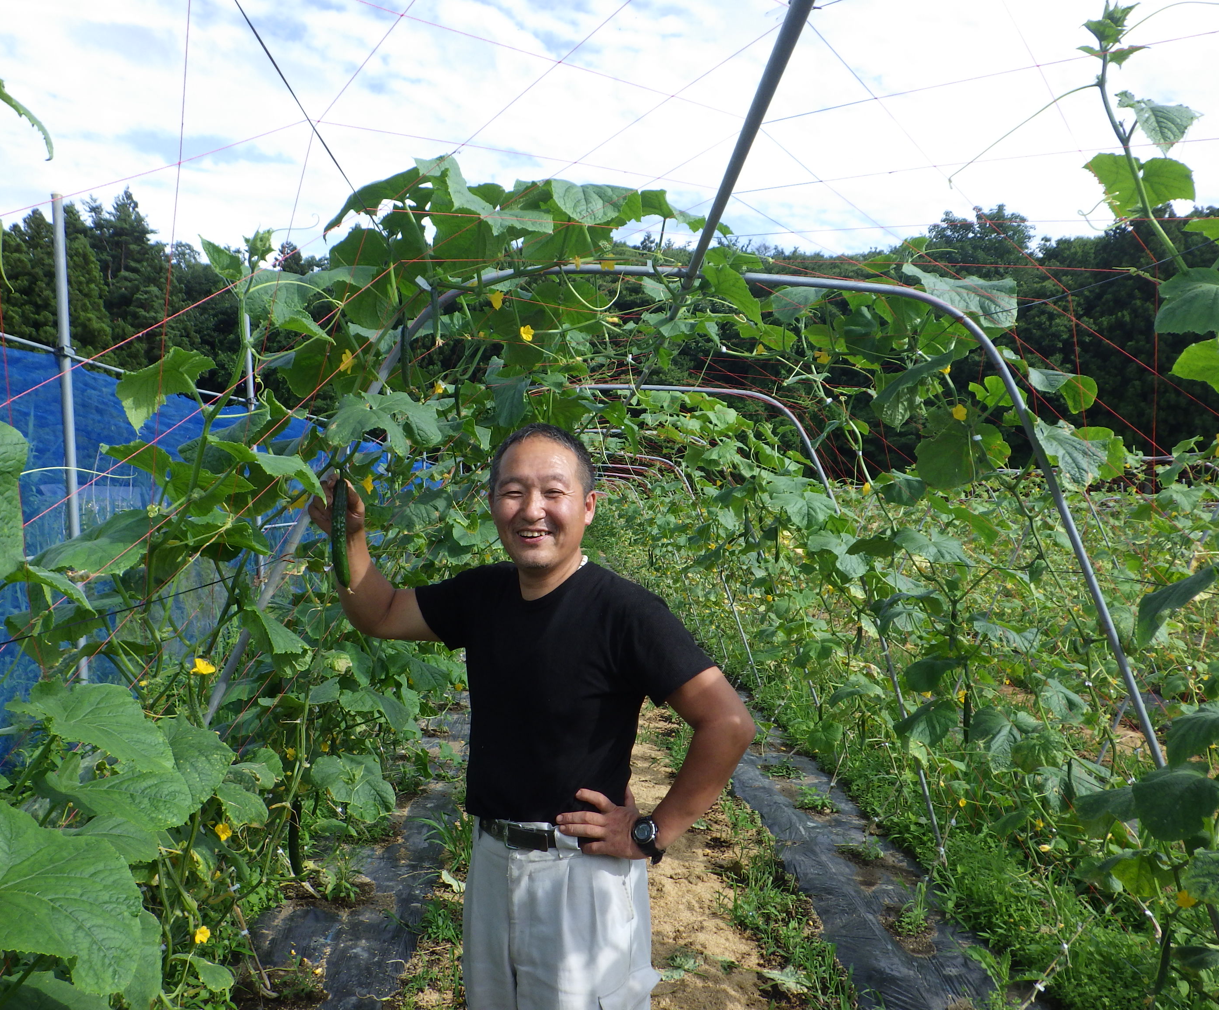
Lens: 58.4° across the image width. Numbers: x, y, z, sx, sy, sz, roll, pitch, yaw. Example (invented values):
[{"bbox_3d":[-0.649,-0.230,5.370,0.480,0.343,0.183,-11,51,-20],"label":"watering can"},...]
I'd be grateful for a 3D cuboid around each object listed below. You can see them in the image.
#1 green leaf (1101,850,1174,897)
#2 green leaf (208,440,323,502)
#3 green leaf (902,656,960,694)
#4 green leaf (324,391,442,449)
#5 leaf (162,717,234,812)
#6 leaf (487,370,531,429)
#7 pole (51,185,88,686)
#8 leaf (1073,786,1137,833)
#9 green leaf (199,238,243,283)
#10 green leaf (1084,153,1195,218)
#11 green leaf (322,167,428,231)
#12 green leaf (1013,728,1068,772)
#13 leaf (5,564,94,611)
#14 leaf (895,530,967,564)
[{"bbox_3d":[1.016,0.710,2.100,0.135,0.070,0.105,-2,29,21],"label":"green leaf"},{"bbox_3d":[-0.515,-0.050,1.630,0.172,0.093,0.120,-1,1,0],"label":"green leaf"},{"bbox_3d":[1.061,0.560,3.600,0.145,0.060,0.180,-42,42,-22],"label":"green leaf"},{"bbox_3d":[-0.394,-0.149,1.900,0.205,0.101,0.140,-1,1,0],"label":"green leaf"},{"bbox_3d":[-0.639,0.391,1.650,0.150,0.150,0.045,-32,-17,-43],"label":"leaf"},{"bbox_3d":[-0.332,-0.358,3.600,0.146,0.212,0.090,0,0,0],"label":"leaf"},{"bbox_3d":[-2.451,-0.046,5.000,0.048,2.770,0.048,-3,1,0],"label":"pole"},{"bbox_3d":[1.263,0.768,2.750,0.186,0.120,0.150,0,0,0],"label":"leaf"},{"bbox_3d":[-0.578,-0.363,1.620,0.066,0.067,0.050,-1,1,0],"label":"green leaf"},{"bbox_3d":[0.689,-0.415,1.420,0.137,0.035,0.110,5,-30,-4],"label":"green leaf"},{"bbox_3d":[-0.473,-0.617,2.200,0.208,0.132,0.150,-1,1,0],"label":"green leaf"},{"bbox_3d":[1.261,0.720,3.200,0.164,0.133,0.120,0,0,0],"label":"green leaf"},{"bbox_3d":[-0.719,0.105,1.400,0.115,0.061,0.110,0,0,0],"label":"leaf"},{"bbox_3d":[0.992,0.128,3.350,0.233,0.104,0.160,0,0,0],"label":"leaf"}]

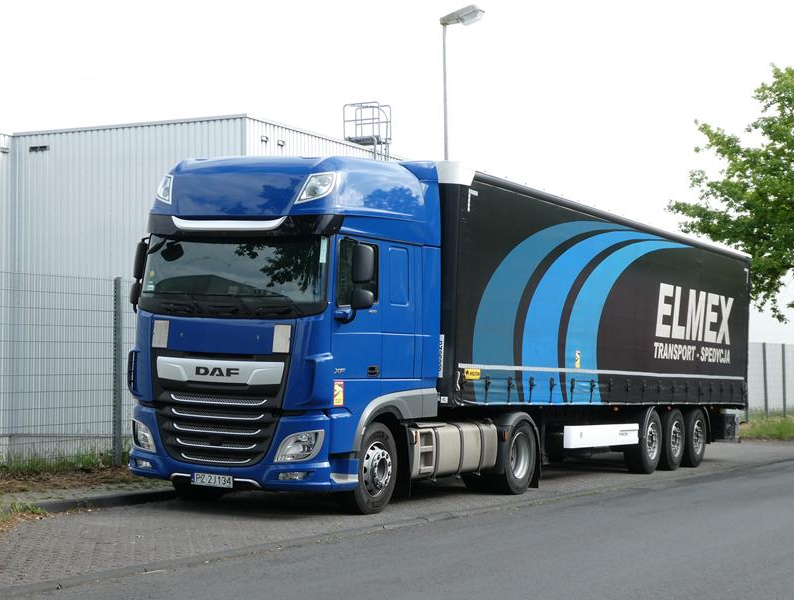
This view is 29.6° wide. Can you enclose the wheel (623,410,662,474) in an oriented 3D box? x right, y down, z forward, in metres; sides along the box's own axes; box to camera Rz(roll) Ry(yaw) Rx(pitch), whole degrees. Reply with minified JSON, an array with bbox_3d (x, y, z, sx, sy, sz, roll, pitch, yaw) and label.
[{"bbox_3d":[4.028,2.311,24.605,0.380,1.040,1.040,2,-3,28],"label":"wheel"}]

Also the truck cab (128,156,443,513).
[{"bbox_3d":[-1.226,0.319,16.648,2.720,3.920,2.620,2,-3,28],"label":"truck cab"}]

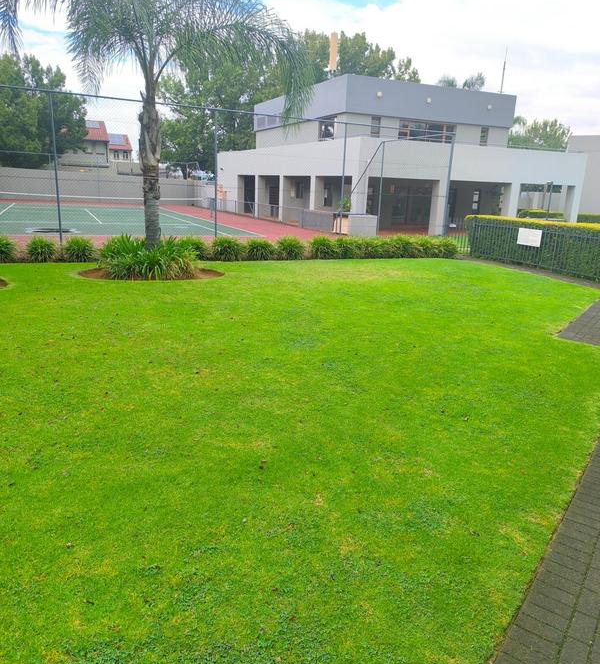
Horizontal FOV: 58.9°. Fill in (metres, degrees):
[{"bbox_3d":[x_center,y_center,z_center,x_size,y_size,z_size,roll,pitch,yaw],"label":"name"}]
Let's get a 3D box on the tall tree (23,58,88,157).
[{"bbox_3d":[-22.609,-19.795,49.908,7.000,11.220,6.800,-4,16,-23],"label":"tall tree"}]

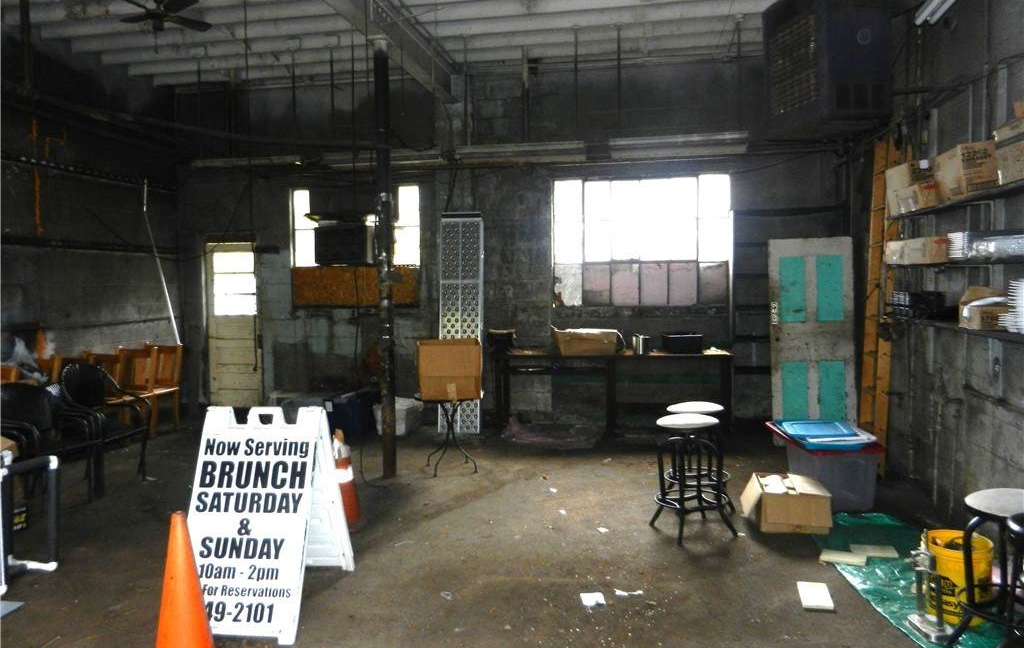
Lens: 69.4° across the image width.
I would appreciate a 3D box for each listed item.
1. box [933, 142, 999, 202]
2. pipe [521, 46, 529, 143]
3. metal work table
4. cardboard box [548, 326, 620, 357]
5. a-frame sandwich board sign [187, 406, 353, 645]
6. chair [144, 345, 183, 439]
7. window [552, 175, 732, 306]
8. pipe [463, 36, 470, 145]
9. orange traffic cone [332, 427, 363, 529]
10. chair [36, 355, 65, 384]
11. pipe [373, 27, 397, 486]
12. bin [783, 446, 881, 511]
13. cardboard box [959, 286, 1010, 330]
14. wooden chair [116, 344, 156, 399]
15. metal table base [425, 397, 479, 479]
[{"bbox_3d":[2.745,-0.899,4.435,0.220,0.280,0.360,-4,3,11],"label":"box"},{"bbox_3d":[0.150,-2.487,8.092,0.065,1.077,0.065,0,3,11],"label":"pipe"},{"bbox_3d":[1.126,0.773,8.417,2.620,0.900,0.600,0,3,11],"label":"metal work table"},{"bbox_3d":[0.852,0.186,8.344,0.680,0.298,0.430,0,3,11],"label":"cardboard box"},{"bbox_3d":[-1.307,0.969,3.969,0.637,1.056,0.900,0,3,6],"label":"a-frame sandwich board sign"},{"bbox_3d":[-4.190,0.783,8.633,0.450,0.980,0.480,0,3,11],"label":"chair"},{"bbox_3d":[1.369,-0.891,7.864,1.879,1.418,0.100,0,3,11],"label":"window"},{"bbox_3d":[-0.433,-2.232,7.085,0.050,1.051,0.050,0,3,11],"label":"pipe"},{"bbox_3d":[-1.208,1.090,5.266,0.350,0.669,0.350,0,3,11],"label":"orange traffic cone"},{"bbox_3d":[-4.350,0.823,6.842,0.420,0.970,0.460,0,3,11],"label":"chair"},{"bbox_3d":[-1.089,-0.545,6.434,0.125,3.803,0.125,0,3,11],"label":"pipe"},{"bbox_3d":[2.432,1.129,5.682,0.490,0.460,0.600,-1,3,-1],"label":"bin"},{"bbox_3d":[2.704,-0.077,4.131,0.280,0.200,0.280,0,3,11],"label":"cardboard box"},{"bbox_3d":[-4.042,0.762,7.820,0.420,0.970,0.460,0,3,11],"label":"wooden chair"},{"bbox_3d":[-0.537,0.974,6.582,0.400,0.650,0.400,-2,4,-17],"label":"metal table base"}]

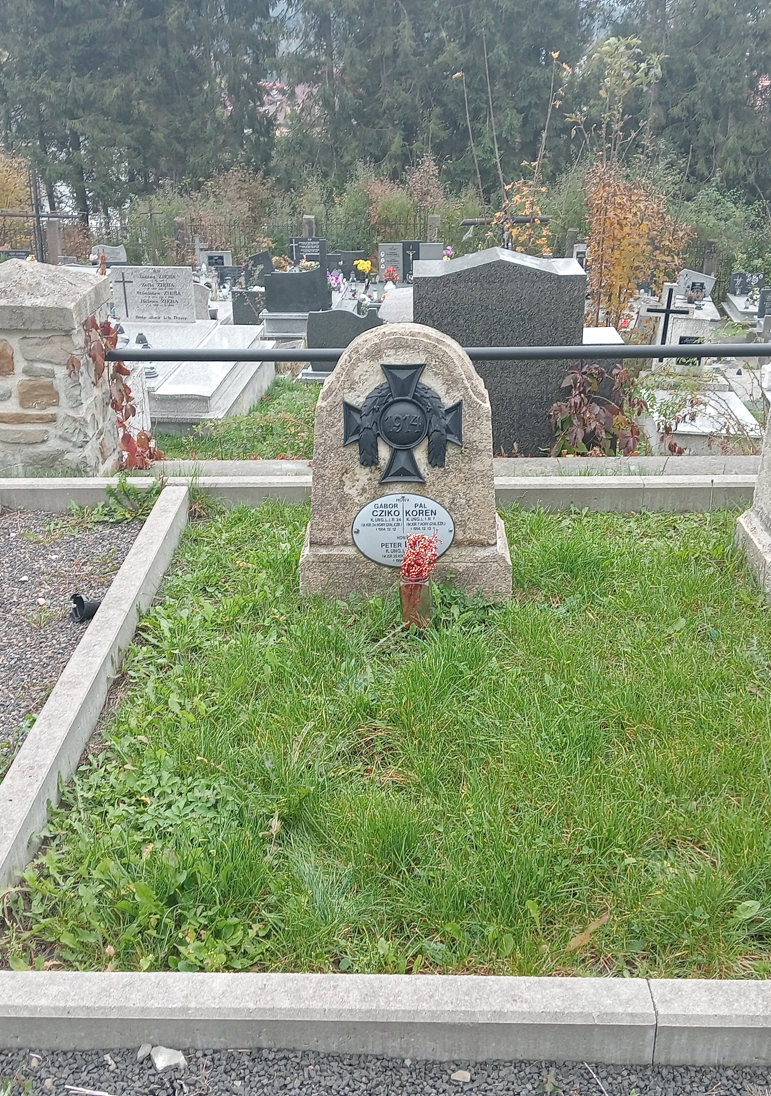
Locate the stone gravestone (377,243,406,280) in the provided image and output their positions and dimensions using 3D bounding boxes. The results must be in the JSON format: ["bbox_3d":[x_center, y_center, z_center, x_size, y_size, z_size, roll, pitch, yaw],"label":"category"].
[{"bbox_3d":[0.085,-4.021,16.547,0.374,0.517,0.100,0,23,2],"label":"stone gravestone"}]

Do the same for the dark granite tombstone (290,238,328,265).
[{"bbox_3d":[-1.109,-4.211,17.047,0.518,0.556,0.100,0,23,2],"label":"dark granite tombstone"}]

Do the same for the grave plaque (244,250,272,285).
[{"bbox_3d":[-1.653,-3.692,15.556,0.398,0.457,0.120,0,23,2],"label":"grave plaque"}]

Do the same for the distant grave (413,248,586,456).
[{"bbox_3d":[0.400,-0.678,4.342,0.594,0.812,0.320,0,24,1],"label":"distant grave"}]

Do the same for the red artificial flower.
[{"bbox_3d":[0.079,0.022,2.921,0.095,0.113,0.080,0,24,1],"label":"red artificial flower"}]

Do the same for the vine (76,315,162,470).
[{"bbox_3d":[-0.841,-0.505,3.837,0.190,0.480,0.360,0,24,1],"label":"vine"}]

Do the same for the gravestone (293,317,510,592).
[{"bbox_3d":[0.047,-0.211,2.893,0.515,0.630,0.285,0,23,2],"label":"gravestone"}]

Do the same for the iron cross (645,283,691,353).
[{"bbox_3d":[1.792,-1.425,7.520,0.280,0.480,0.025,4,24,0],"label":"iron cross"}]

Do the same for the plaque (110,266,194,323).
[{"bbox_3d":[-1.773,-1.953,9.047,0.626,0.432,0.100,1,23,5],"label":"plaque"}]

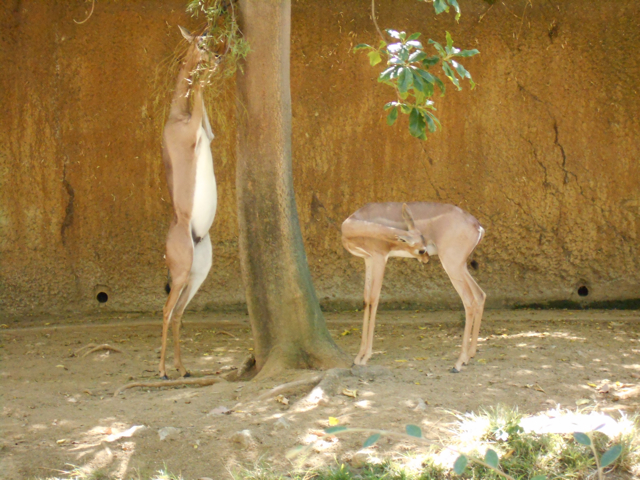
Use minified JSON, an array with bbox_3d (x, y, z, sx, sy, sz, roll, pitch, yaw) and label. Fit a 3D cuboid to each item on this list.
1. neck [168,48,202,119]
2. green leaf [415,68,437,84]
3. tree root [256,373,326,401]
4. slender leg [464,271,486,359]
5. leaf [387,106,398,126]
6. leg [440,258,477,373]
[{"bbox_3d":[-0.697,-0.811,12.450,0.115,0.350,0.100,15,6,29],"label":"neck"},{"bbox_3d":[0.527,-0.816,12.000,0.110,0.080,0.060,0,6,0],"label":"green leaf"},{"bbox_3d":[-0.146,0.753,12.350,0.080,0.110,0.550,4,7,39],"label":"tree root"},{"bbox_3d":[0.848,0.395,13.100,0.120,0.475,0.075,0,6,0],"label":"slender leg"},{"bbox_3d":[0.377,-0.642,12.500,0.062,0.104,0.040,0,6,0],"label":"leaf"},{"bbox_3d":[0.772,0.421,13.400,0.200,0.630,0.120,-1,6,-10],"label":"leg"}]

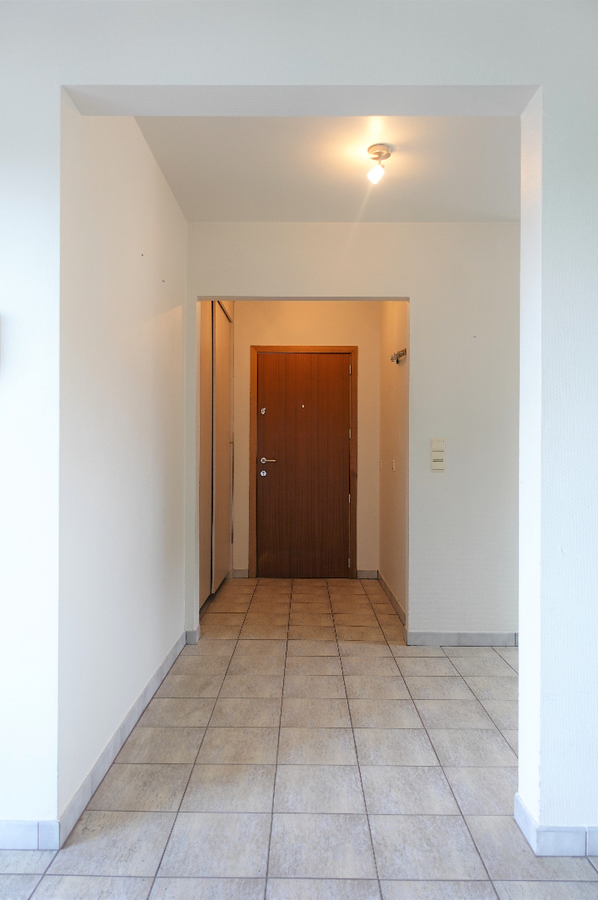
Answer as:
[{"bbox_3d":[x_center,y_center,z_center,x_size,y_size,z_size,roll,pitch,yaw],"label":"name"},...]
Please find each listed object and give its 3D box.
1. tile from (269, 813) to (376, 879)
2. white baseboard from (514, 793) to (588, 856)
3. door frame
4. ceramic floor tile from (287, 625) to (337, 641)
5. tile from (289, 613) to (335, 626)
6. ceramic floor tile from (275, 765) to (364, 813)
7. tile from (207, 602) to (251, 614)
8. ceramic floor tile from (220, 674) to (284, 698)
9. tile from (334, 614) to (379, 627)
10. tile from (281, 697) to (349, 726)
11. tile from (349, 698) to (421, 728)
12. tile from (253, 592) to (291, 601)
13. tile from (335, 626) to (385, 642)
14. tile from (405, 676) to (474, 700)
[{"bbox_3d":[0.066,1.156,1.754,0.298,0.010,0.293,0,0,1],"label":"tile"},{"bbox_3d":[0.753,1.124,1.804,0.145,0.080,0.176,0,0,0],"label":"white baseboard"},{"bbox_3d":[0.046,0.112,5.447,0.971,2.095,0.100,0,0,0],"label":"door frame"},{"bbox_3d":[0.083,1.174,3.837,0.300,0.010,0.297,0,0,0],"label":"ceramic floor tile"},{"bbox_3d":[0.087,1.161,4.082,0.298,0.010,0.293,0,0,1],"label":"tile"},{"bbox_3d":[0.068,1.164,2.060,0.299,0.010,0.292,0,0,0],"label":"ceramic floor tile"},{"bbox_3d":[-0.514,1.165,4.404,0.299,0.010,0.294,0,0,0],"label":"tile"},{"bbox_3d":[-0.224,1.157,2.921,0.298,0.010,0.293,0,0,1],"label":"ceramic floor tile"},{"bbox_3d":[0.387,1.166,4.108,0.299,0.010,0.292,0,0,0],"label":"tile"},{"bbox_3d":[0.073,1.164,2.646,0.299,0.010,0.292,0,0,0],"label":"tile"},{"bbox_3d":[0.374,1.159,2.625,0.298,0.010,0.293,0,0,1],"label":"tile"},{"bbox_3d":[-0.210,1.167,4.694,0.299,0.010,0.294,0,0,0],"label":"tile"},{"bbox_3d":[0.384,1.162,3.788,0.298,0.010,0.293,0,0,1],"label":"tile"},{"bbox_3d":[0.679,1.167,2.934,0.299,0.010,0.292,0,0,0],"label":"tile"}]

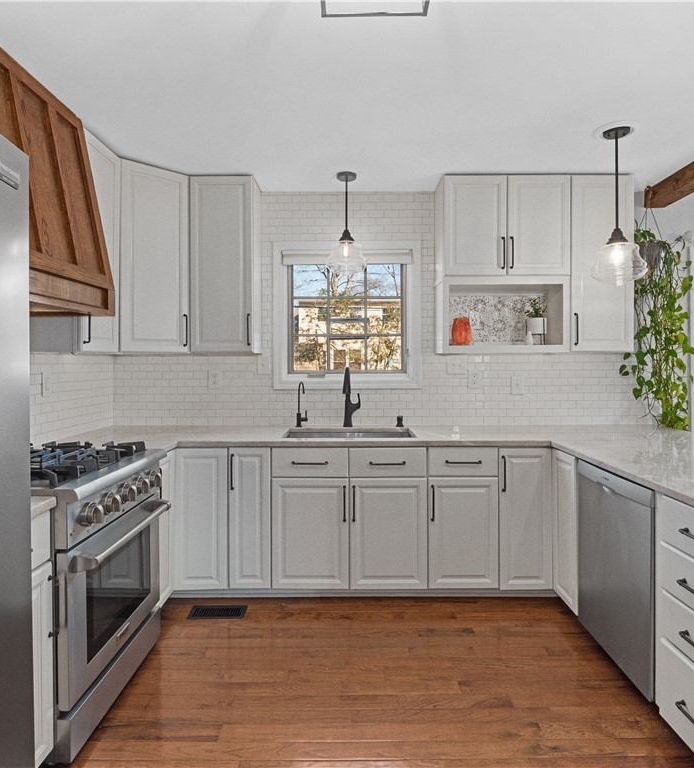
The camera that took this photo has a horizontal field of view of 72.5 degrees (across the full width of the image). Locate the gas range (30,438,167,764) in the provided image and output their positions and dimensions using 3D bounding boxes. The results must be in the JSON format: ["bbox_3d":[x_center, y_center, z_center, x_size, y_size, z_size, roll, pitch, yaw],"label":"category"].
[{"bbox_3d":[-1.214,0.786,1.945,0.725,0.960,0.755,0,1,0],"label":"gas range"}]

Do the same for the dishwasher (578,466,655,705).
[{"bbox_3d":[1.415,0.789,2.028,0.580,0.806,0.595,0,1,0],"label":"dishwasher"}]

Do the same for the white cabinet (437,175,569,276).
[{"bbox_3d":[0.975,-0.975,3.055,0.775,0.612,0.335,0,1,0],"label":"white cabinet"}]

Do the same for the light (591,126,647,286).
[{"bbox_3d":[1.361,-0.888,2.380,0.250,0.780,0.250,0,1,0],"label":"light"}]

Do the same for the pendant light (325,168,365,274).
[{"bbox_3d":[-0.006,-0.987,2.940,0.250,0.620,0.250,0,1,0],"label":"pendant light"}]

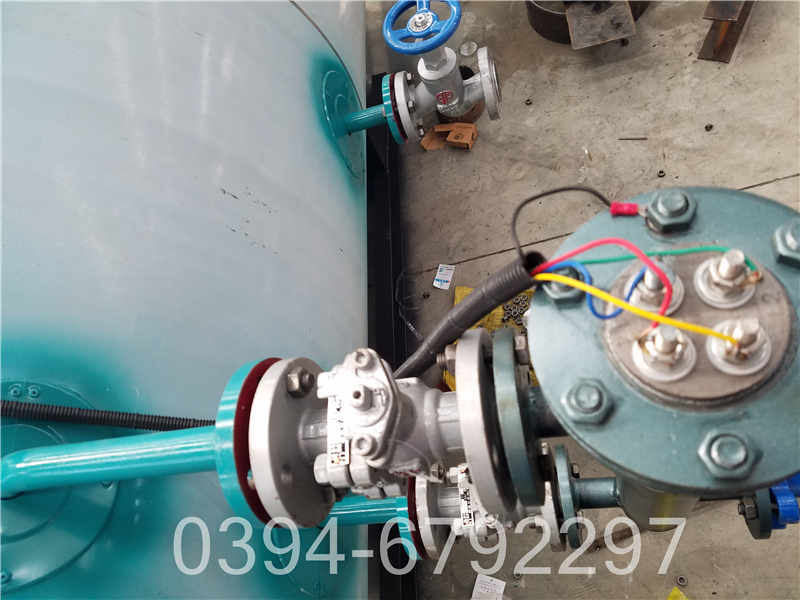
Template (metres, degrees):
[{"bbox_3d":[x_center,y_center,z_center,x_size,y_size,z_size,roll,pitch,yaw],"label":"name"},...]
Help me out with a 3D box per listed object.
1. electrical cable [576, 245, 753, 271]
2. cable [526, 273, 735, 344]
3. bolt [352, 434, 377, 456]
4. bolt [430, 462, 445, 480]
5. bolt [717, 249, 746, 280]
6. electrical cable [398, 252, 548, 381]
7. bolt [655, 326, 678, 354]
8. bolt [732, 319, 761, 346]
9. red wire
[{"bbox_3d":[0.113,-0.019,0.255,0.070,0.015,0.013,-3,63,19],"label":"electrical cable"},{"bbox_3d":[0.091,0.004,0.237,0.080,0.029,0.008,14,70,26],"label":"cable"},{"bbox_3d":[-0.020,0.083,0.342,0.011,0.009,0.011,-10,61,15],"label":"bolt"},{"bbox_3d":[0.044,0.199,0.696,0.017,0.018,0.018,-10,61,15],"label":"bolt"},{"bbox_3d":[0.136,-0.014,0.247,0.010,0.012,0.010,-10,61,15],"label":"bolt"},{"bbox_3d":[0.027,0.018,0.339,0.016,0.199,0.014,15,67,-12],"label":"electrical cable"},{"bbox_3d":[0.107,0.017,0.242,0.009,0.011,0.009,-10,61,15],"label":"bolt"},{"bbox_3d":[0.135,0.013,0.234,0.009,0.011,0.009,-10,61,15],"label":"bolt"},{"bbox_3d":[0.079,-0.011,0.235,0.054,0.033,0.018,25,75,29],"label":"red wire"}]

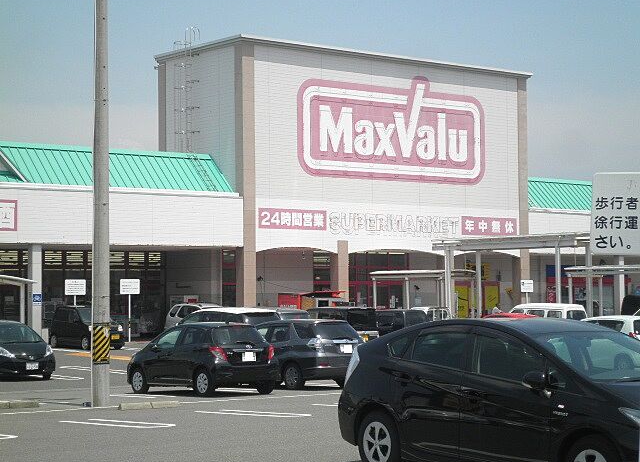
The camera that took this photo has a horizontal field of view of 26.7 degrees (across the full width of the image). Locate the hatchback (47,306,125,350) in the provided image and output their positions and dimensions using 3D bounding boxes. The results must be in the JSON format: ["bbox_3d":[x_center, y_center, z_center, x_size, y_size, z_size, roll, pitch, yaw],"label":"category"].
[{"bbox_3d":[-8.728,3.641,50.982,1.475,1.640,3.395,1,-3,-40],"label":"hatchback"}]

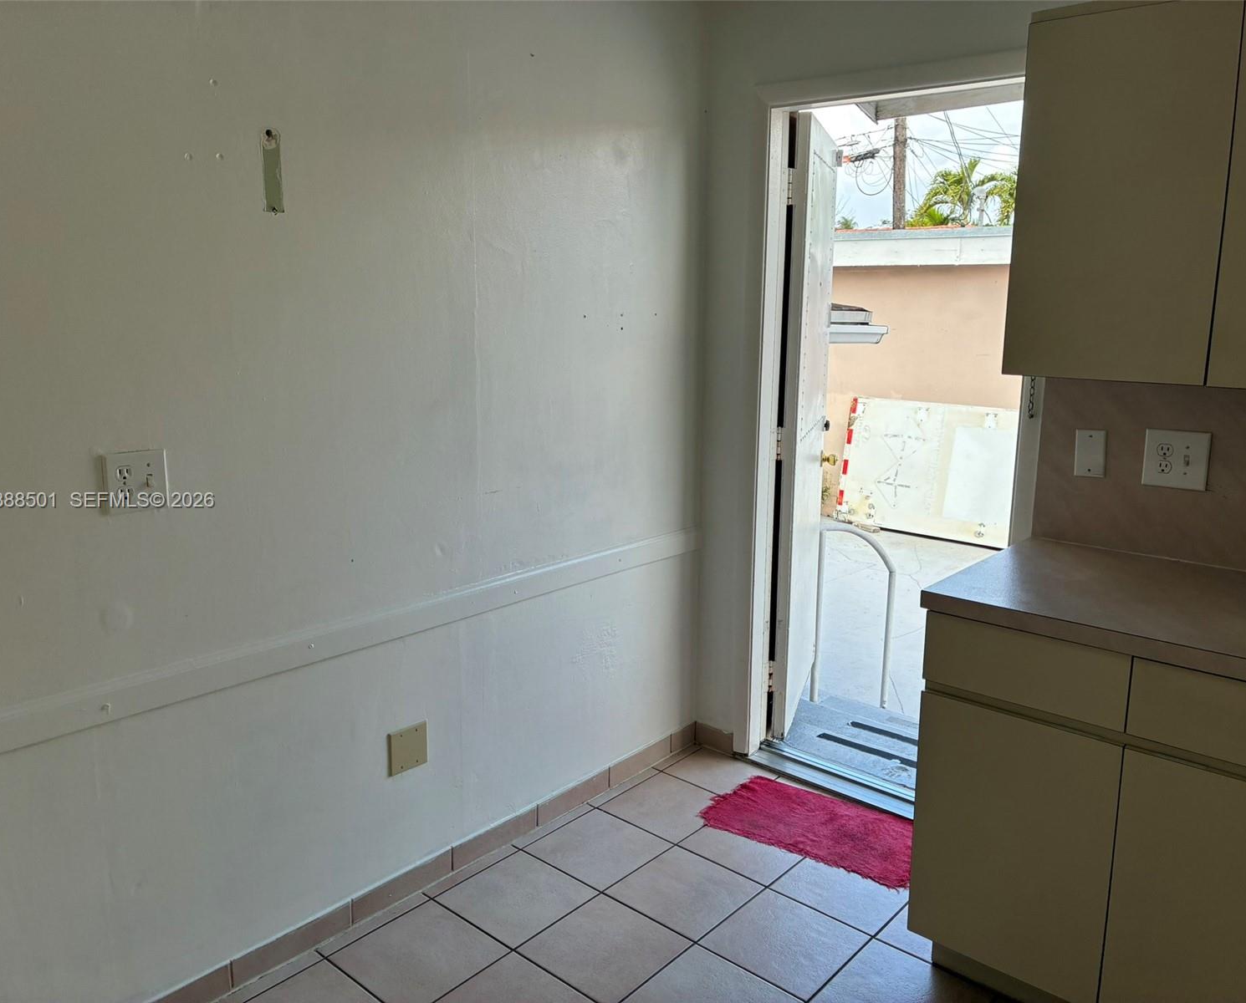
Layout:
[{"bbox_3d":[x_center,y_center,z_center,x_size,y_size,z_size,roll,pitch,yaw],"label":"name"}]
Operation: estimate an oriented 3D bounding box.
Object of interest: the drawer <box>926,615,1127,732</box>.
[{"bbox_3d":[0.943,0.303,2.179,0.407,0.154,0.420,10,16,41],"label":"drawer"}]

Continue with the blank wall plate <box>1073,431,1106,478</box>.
[{"bbox_3d":[1.148,-0.117,2.473,0.069,0.115,0.009,10,16,41],"label":"blank wall plate"}]

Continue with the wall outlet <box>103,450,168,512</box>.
[{"bbox_3d":[-0.938,-0.036,1.944,0.015,0.117,0.117,10,16,41],"label":"wall outlet"}]

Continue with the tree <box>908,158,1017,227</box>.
[{"bbox_3d":[7.465,-5.168,22.219,2.600,4.625,2.600,10,16,41],"label":"tree"}]

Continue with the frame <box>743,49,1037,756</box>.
[{"bbox_3d":[0.766,-0.127,2.915,0.903,2.121,0.150,10,16,41],"label":"frame"}]

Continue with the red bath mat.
[{"bbox_3d":[0.576,0.943,2.943,0.635,0.020,0.356,8,14,33],"label":"red bath mat"}]

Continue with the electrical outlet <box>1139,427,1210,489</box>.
[{"bbox_3d":[1.289,-0.096,2.344,0.135,0.131,0.015,10,16,41],"label":"electrical outlet"}]

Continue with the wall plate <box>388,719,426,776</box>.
[{"bbox_3d":[-0.538,0.626,2.538,0.011,0.116,0.113,10,16,41],"label":"wall plate"}]

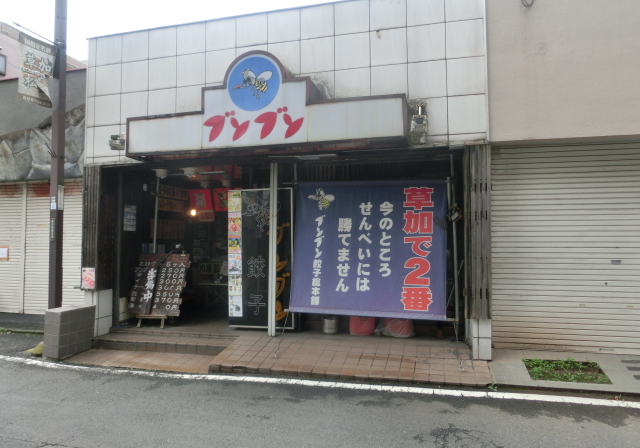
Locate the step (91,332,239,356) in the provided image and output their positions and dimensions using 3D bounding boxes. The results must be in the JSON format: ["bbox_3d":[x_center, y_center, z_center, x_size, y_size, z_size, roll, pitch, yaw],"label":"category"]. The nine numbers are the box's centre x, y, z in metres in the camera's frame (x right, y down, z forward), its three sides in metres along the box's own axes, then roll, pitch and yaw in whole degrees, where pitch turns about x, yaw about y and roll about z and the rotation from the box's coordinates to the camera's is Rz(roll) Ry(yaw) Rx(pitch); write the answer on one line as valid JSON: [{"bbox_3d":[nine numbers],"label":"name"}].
[{"bbox_3d":[-2.152,1.648,6.076,2.034,0.123,0.436,-1,-3,15],"label":"step"}]

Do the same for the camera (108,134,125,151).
[{"bbox_3d":[-2.708,-1.078,5.905,0.162,0.202,0.180,-1,-3,15],"label":"camera"}]

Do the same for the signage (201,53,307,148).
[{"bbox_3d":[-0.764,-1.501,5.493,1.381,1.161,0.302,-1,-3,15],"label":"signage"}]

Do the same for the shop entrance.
[{"bbox_3d":[-0.666,0.346,6.018,5.013,2.380,0.585,-1,-3,15],"label":"shop entrance"}]

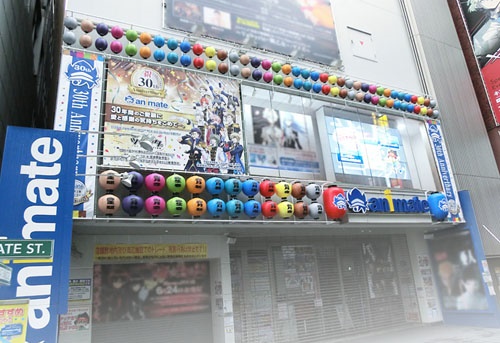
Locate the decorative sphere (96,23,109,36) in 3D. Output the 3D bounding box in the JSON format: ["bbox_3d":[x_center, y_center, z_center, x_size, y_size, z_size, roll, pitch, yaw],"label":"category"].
[{"bbox_3d":[-3.086,-2.971,7.554,0.255,0.260,0.255,4,-19,-26],"label":"decorative sphere"}]

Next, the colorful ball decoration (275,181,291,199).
[{"bbox_3d":[0.849,0.474,8.964,0.404,0.448,0.404,-4,-17,-1],"label":"colorful ball decoration"}]

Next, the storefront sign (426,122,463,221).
[{"bbox_3d":[6.149,-0.061,11.405,0.753,3.345,0.060,4,-19,-26],"label":"storefront sign"}]

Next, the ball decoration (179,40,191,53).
[{"bbox_3d":[-1.491,-2.880,8.345,0.240,0.245,0.240,4,-19,-25],"label":"ball decoration"}]

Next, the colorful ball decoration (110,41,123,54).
[{"bbox_3d":[-2.806,-2.614,7.589,0.240,0.245,0.240,4,-19,-25],"label":"colorful ball decoration"}]

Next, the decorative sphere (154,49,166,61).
[{"bbox_3d":[-2.139,-2.745,8.585,0.258,0.281,0.258,4,-19,-25],"label":"decorative sphere"}]

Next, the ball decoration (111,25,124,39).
[{"bbox_3d":[-2.829,-2.970,7.702,0.240,0.245,0.240,4,-19,-25],"label":"ball decoration"}]

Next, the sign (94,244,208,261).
[{"bbox_3d":[-2.150,1.819,8.175,2.522,0.330,0.040,4,-19,-25],"label":"sign"}]

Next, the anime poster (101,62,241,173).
[{"bbox_3d":[-1.618,-1.213,8.349,3.172,2.502,0.040,4,-19,-25],"label":"anime poster"}]

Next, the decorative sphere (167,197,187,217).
[{"bbox_3d":[-1.448,0.679,7.145,0.390,0.410,0.390,4,-19,-26],"label":"decorative sphere"}]

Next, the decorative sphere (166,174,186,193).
[{"bbox_3d":[-1.660,0.303,8.171,0.425,0.450,0.425,5,-20,-26],"label":"decorative sphere"}]

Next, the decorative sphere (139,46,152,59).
[{"bbox_3d":[-2.564,-2.911,8.892,0.280,0.295,0.280,5,-20,-26],"label":"decorative sphere"}]

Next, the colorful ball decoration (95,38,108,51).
[{"bbox_3d":[-3.293,-2.822,8.034,0.258,0.281,0.258,4,-19,-25],"label":"colorful ball decoration"}]

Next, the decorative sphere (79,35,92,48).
[{"bbox_3d":[-3.577,-2.844,7.900,0.258,0.281,0.258,4,-19,-25],"label":"decorative sphere"}]

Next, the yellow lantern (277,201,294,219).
[{"bbox_3d":[0.933,0.992,9.274,0.425,0.450,0.425,-4,-18,-1],"label":"yellow lantern"}]

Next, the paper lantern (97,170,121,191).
[{"bbox_3d":[-2.801,0.202,7.234,0.404,0.448,0.404,4,-19,-25],"label":"paper lantern"}]

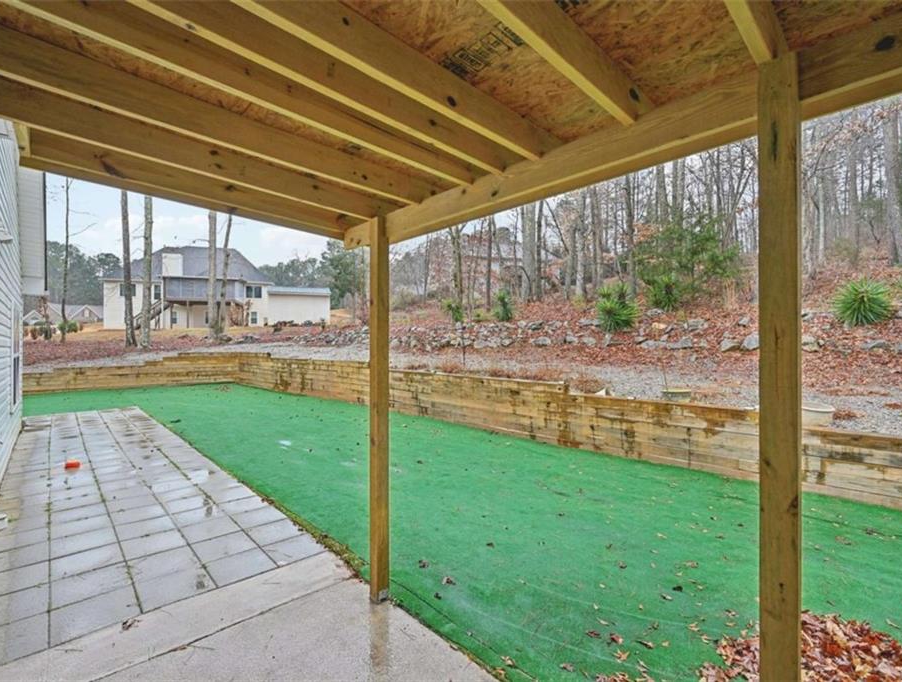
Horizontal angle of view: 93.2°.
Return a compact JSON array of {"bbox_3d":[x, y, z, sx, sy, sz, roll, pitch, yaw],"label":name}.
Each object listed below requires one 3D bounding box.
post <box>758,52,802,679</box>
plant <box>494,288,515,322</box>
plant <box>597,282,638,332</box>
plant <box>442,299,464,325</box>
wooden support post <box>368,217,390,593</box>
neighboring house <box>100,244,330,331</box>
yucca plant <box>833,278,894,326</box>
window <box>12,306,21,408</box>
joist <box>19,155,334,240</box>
[{"bbox_3d":[0.945,0.415,1.223,0.089,2.418,0.089,0,-1,-43],"label":"post"},{"bbox_3d":[1.822,-1.232,14.800,0.689,1.180,0.689,0,0,7],"label":"plant"},{"bbox_3d":[4.529,-0.938,11.600,1.115,1.306,1.115,0,0,21],"label":"plant"},{"bbox_3d":[0.058,-1.148,16.600,0.856,1.012,0.856,0,0,0],"label":"plant"},{"bbox_3d":[-0.449,0.425,2.717,0.089,2.418,0.089,0,-1,-43],"label":"wooden support post"},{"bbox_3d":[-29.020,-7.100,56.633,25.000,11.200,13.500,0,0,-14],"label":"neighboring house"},{"bbox_3d":[8.414,-0.785,8.700,0.880,0.979,0.880,0,-1,44],"label":"yucca plant"},{"bbox_3d":[-6.647,0.234,6.503,0.100,1.560,1.550,0,-1,-43],"label":"window"},{"bbox_3d":[-1.363,-0.866,2.561,1.729,0.184,0.038,3,-2,-43],"label":"joist"}]

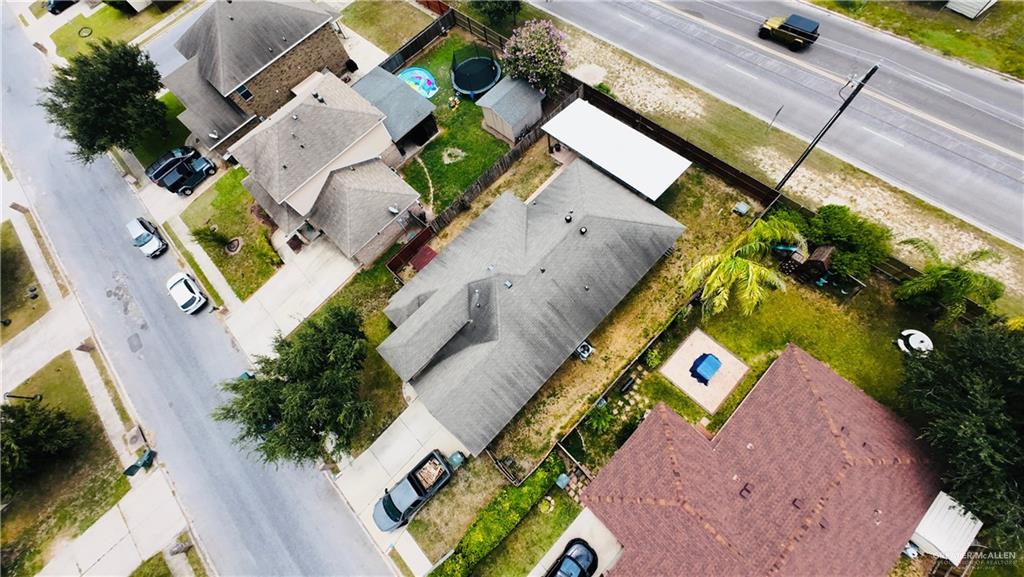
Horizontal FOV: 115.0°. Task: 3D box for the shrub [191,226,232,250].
[{"bbox_3d":[-26.214,-4.377,28.455,1.700,2.900,1.700,42,81,18],"label":"shrub"}]

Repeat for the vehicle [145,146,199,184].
[{"bbox_3d":[-34.193,-12.464,32.896,1.850,1.650,4.500,42,81,18],"label":"vehicle"}]

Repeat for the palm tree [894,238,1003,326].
[{"bbox_3d":[24.993,-0.433,19.170,4.800,3.700,4.800,-2,70,7],"label":"palm tree"}]

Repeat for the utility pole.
[{"bbox_3d":[18.128,-8.310,19.705,0.600,9.600,0.450,41,80,19],"label":"utility pole"}]

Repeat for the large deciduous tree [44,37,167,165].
[{"bbox_3d":[-34.996,-16.028,28.906,8.600,6.600,10.000,41,80,19],"label":"large deciduous tree"}]

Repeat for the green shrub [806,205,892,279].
[{"bbox_3d":[21.637,-3.042,20.938,4.400,3.000,4.100,-2,70,7],"label":"green shrub"}]

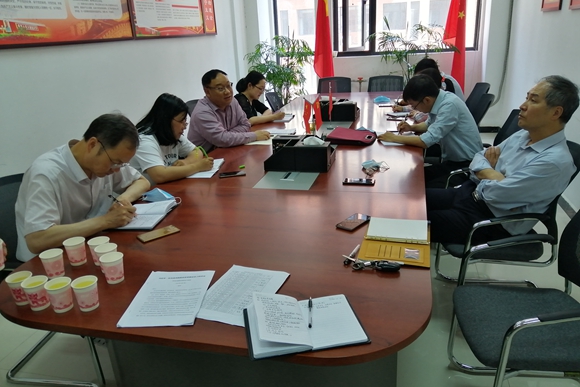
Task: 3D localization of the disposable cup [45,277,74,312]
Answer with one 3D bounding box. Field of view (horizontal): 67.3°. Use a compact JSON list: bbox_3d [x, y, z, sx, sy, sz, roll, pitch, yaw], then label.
[{"bbox_3d":[-0.677,0.302,1.289,0.073,0.084,0.073,-3,20,1],"label":"disposable cup"}]

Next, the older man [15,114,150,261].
[{"bbox_3d":[-0.886,0.249,1.956,0.720,1.235,0.620,6,23,24],"label":"older man"}]

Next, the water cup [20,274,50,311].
[{"bbox_3d":[-0.755,0.300,1.305,0.073,0.084,0.073,-3,20,1],"label":"water cup"}]

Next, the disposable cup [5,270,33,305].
[{"bbox_3d":[-0.818,0.293,1.335,0.073,0.082,0.073,-3,21,1],"label":"disposable cup"}]

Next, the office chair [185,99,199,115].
[{"bbox_3d":[-0.587,-0.377,4.019,0.600,0.940,0.580,2,21,13],"label":"office chair"}]

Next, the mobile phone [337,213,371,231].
[{"bbox_3d":[0.261,0.110,1.761,0.075,0.009,0.155,14,27,39],"label":"mobile phone"}]

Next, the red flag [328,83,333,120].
[{"bbox_3d":[0.307,-0.695,3.299,0.035,0.290,0.120,2,21,13],"label":"red flag"}]

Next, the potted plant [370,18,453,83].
[{"bbox_3d":[1.600,-1.486,5.792,1.080,1.570,0.920,2,21,15],"label":"potted plant"}]

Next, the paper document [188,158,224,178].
[{"bbox_3d":[-0.539,-0.156,2.625,0.240,0.012,0.370,-1,20,6],"label":"paper document"}]

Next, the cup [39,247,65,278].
[{"bbox_3d":[-0.799,0.239,1.475,0.073,0.084,0.073,-3,20,1],"label":"cup"}]

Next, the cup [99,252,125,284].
[{"bbox_3d":[-0.577,0.246,1.426,0.073,0.084,0.073,-3,20,0],"label":"cup"}]

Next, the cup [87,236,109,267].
[{"bbox_3d":[-0.671,0.206,1.546,0.073,0.084,0.073,-3,20,0],"label":"cup"}]

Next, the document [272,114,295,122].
[{"bbox_3d":[-0.073,-0.685,3.979,0.210,0.014,0.320,2,21,15],"label":"document"}]

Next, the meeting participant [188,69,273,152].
[{"bbox_3d":[-0.505,-0.261,3.215,0.700,1.262,0.580,14,26,38],"label":"meeting participant"}]

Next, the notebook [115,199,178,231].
[{"bbox_3d":[-0.647,0.093,1.926,0.210,0.022,0.280,1,21,11],"label":"notebook"}]

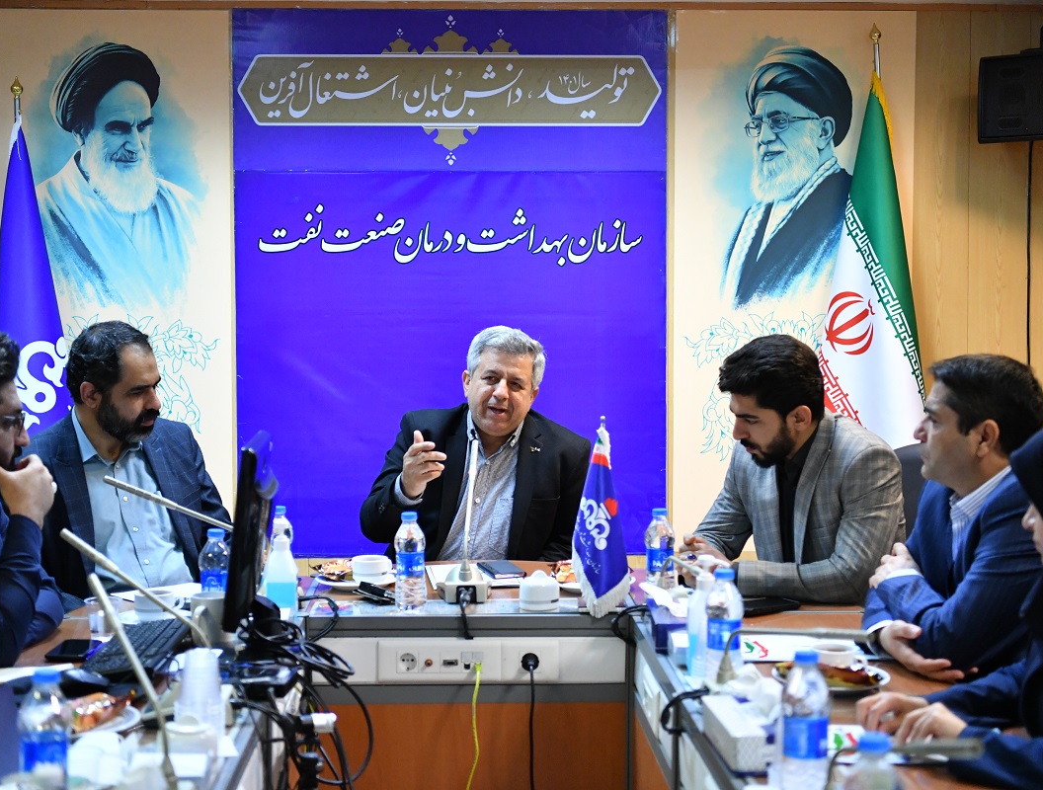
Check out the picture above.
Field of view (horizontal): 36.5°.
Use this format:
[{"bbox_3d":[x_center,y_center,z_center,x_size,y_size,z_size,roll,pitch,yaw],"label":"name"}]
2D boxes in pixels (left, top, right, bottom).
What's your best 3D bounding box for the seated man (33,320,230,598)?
[{"bbox_3d":[-0.833,0.473,3.568,0.540,1.280,0.720,-2,4,-29],"label":"seated man"}]

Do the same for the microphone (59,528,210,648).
[{"bbox_3d":[-0.587,0.361,2.442,0.265,0.285,0.115,0,3,0],"label":"microphone"}]

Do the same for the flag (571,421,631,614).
[{"bbox_3d":[0.165,0.259,3.270,0.118,0.395,0.090,0,3,0],"label":"flag"}]

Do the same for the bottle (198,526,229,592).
[{"bbox_3d":[-0.607,0.364,3.142,0.065,0.215,0.065,0,3,0],"label":"bottle"}]

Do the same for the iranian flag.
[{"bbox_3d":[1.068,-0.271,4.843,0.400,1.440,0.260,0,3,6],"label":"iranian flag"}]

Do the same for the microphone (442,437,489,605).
[{"bbox_3d":[-0.123,0.282,3.451,0.115,0.330,0.210,0,3,3],"label":"microphone"}]

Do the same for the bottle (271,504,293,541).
[{"bbox_3d":[-0.545,0.351,3.602,0.058,0.195,0.058,0,3,0],"label":"bottle"}]

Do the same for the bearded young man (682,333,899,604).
[{"bbox_3d":[0.640,0.532,3.591,0.720,1.333,0.550,-2,4,-38],"label":"bearded young man"}]

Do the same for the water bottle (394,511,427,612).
[{"bbox_3d":[-0.234,0.351,3.330,0.065,0.210,0.065,0,3,0],"label":"water bottle"}]

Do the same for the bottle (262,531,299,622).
[{"bbox_3d":[-0.490,0.373,3.220,0.067,0.182,0.067,0,3,0],"label":"bottle"}]

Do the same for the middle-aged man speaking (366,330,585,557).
[{"bbox_3d":[-0.105,0.509,3.851,0.560,1.353,0.700,0,3,0],"label":"middle-aged man speaking"}]

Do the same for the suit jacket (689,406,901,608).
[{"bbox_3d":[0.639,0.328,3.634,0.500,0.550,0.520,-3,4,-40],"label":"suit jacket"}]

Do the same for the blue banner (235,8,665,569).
[{"bbox_3d":[-0.226,-0.348,5.039,1.389,1.745,0.020,0,3,-1],"label":"blue banner"}]

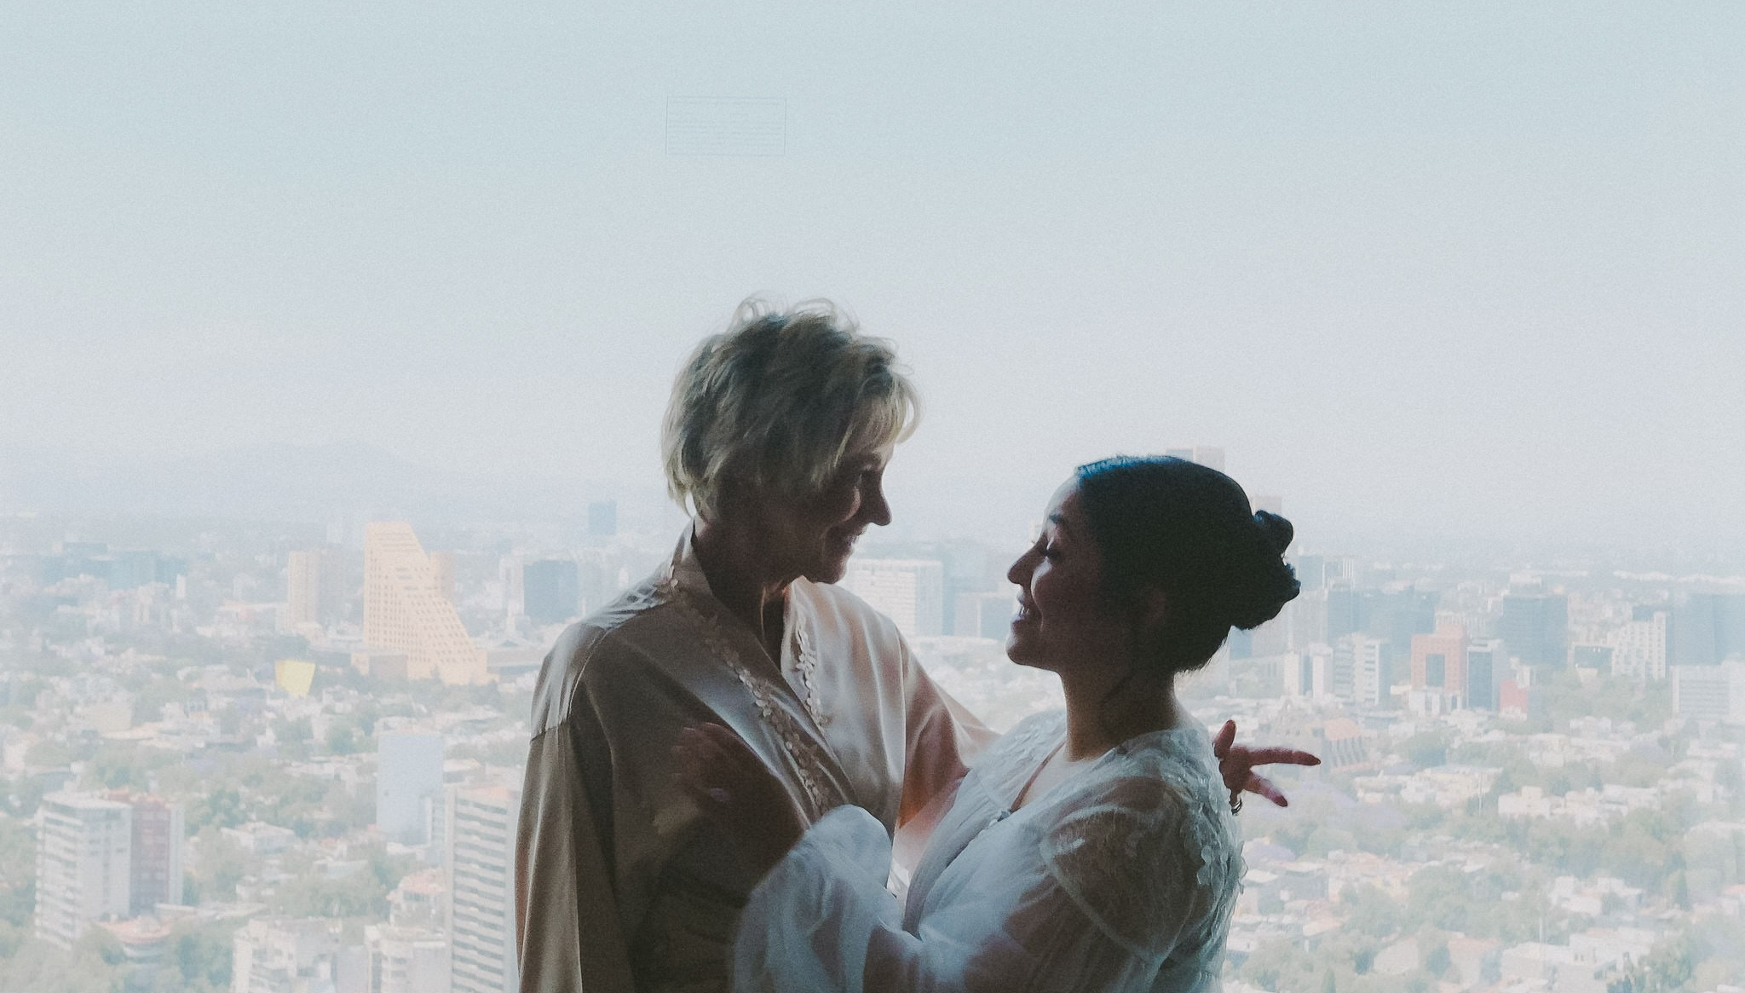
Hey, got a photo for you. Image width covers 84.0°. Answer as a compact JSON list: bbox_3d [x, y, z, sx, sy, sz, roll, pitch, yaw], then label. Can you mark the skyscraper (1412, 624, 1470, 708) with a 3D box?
[{"bbox_3d":[310.030,92.750,529.020,22.500,47.500,22.000,0,-2,43],"label":"skyscraper"}]

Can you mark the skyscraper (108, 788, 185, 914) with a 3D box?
[{"bbox_3d":[-178.170,89.470,237.750,15.000,32.000,10.500,1,-1,-12],"label":"skyscraper"}]

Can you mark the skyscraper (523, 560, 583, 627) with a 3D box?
[{"bbox_3d":[-261.510,78.710,790.000,33.540,53.010,27.950,0,-1,30],"label":"skyscraper"}]

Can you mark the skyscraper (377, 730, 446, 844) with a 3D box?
[{"bbox_3d":[-136.880,88.280,287.070,16.300,35.500,12.000,1,-1,-14],"label":"skyscraper"}]

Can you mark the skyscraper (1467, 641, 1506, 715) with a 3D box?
[{"bbox_3d":[322.810,96.030,509.560,21.000,40.500,11.200,2,-2,-44],"label":"skyscraper"}]

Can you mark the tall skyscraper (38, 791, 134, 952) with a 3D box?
[{"bbox_3d":[-180.600,85.330,222.000,19.500,31.000,11.000,0,-1,27],"label":"tall skyscraper"}]

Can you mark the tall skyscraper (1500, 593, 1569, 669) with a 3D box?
[{"bbox_3d":[447.250,92.100,655.000,38.230,49.810,27.610,2,-1,-38],"label":"tall skyscraper"}]

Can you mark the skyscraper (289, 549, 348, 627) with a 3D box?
[{"bbox_3d":[-461.580,76.940,804.230,30.000,65.500,25.000,0,-1,14],"label":"skyscraper"}]

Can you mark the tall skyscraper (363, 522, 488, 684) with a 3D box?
[{"bbox_3d":[-243.380,56.190,525.000,60.240,81.680,25.680,0,-1,28],"label":"tall skyscraper"}]

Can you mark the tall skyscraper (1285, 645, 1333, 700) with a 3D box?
[{"bbox_3d":[234.350,94.360,520.000,20.180,27.260,15.090,0,-1,42],"label":"tall skyscraper"}]

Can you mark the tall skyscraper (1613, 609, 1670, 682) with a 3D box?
[{"bbox_3d":[471.410,91.070,595.000,25.830,41.810,16.140,0,-2,45],"label":"tall skyscraper"}]

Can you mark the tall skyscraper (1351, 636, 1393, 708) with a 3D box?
[{"bbox_3d":[251.610,93.400,489.080,12.500,43.000,18.000,0,-2,44],"label":"tall skyscraper"}]

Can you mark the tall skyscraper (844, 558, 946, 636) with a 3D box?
[{"bbox_3d":[16.020,75.980,735.000,59.870,55.110,51.890,0,-1,27],"label":"tall skyscraper"}]

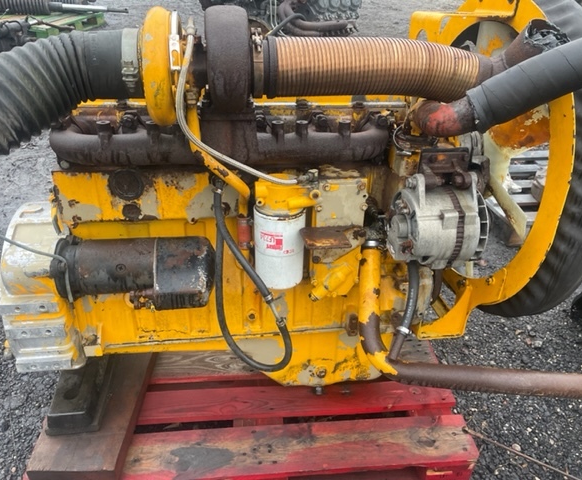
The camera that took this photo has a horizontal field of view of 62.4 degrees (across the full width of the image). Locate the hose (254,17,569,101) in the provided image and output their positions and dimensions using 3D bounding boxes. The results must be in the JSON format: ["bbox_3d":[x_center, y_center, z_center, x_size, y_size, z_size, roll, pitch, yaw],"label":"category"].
[{"bbox_3d":[0.292,-0.397,1.075,0.724,0.149,0.179,-3,31,-8],"label":"hose"}]

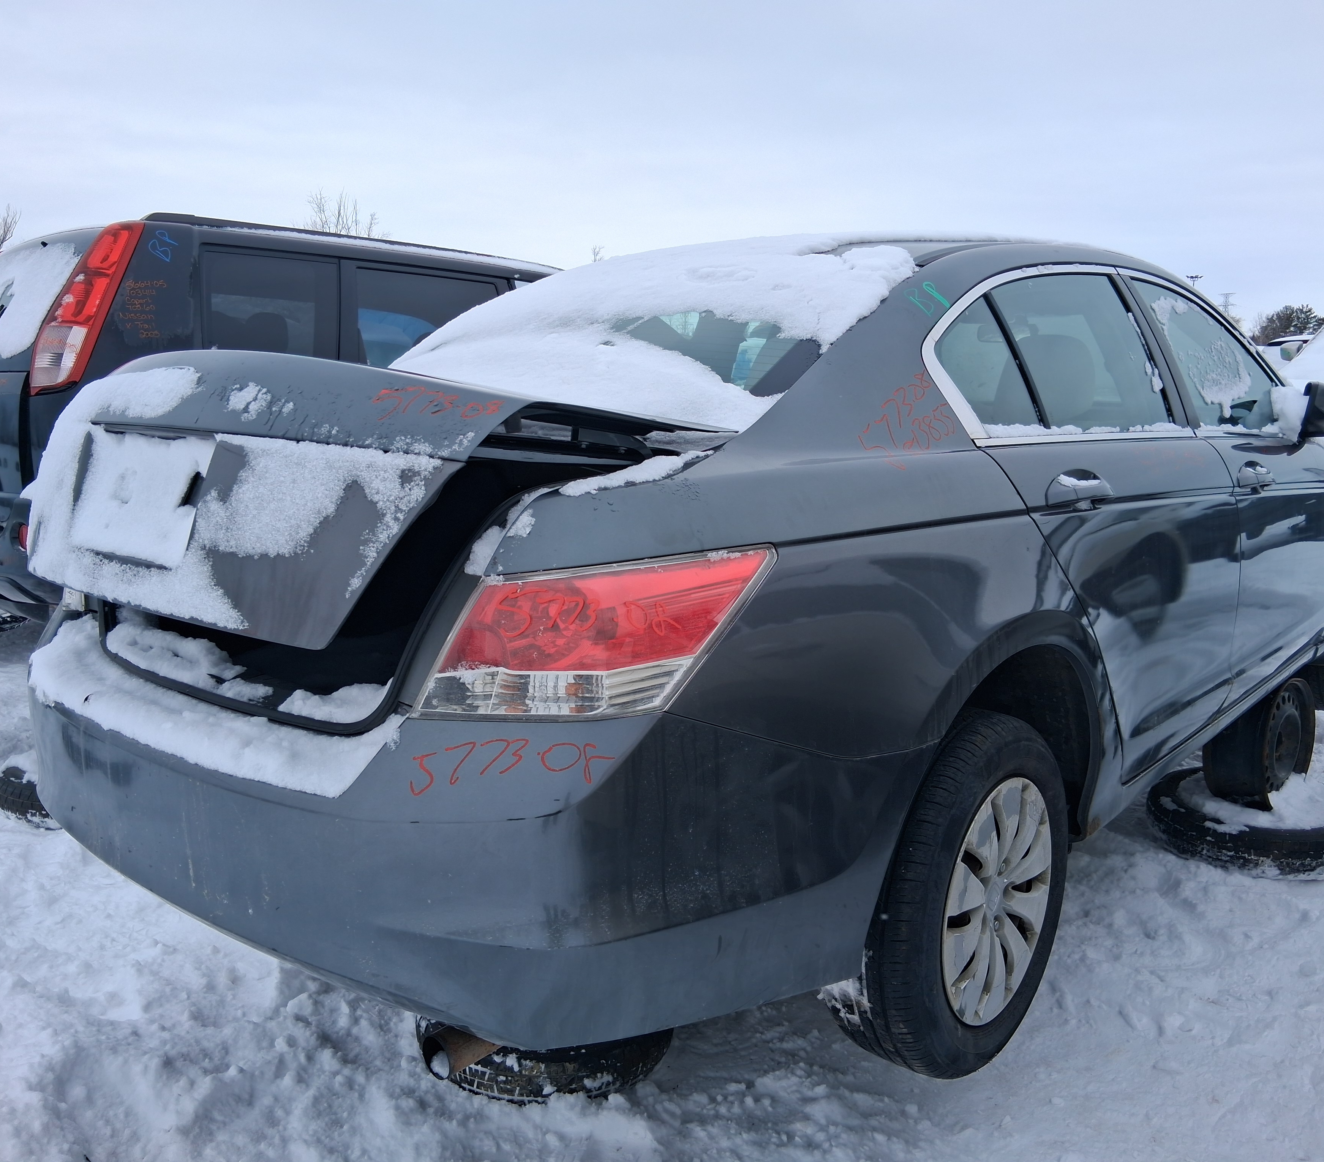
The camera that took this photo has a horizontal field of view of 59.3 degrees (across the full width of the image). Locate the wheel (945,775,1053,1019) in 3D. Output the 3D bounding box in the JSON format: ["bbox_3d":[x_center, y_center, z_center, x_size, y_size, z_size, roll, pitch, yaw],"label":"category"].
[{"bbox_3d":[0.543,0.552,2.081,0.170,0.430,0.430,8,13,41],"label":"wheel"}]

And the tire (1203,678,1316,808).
[{"bbox_3d":[1.792,0.475,3.491,0.185,0.410,0.410,8,13,41],"label":"tire"}]

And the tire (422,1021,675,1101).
[{"bbox_3d":[-0.265,0.975,2.730,0.610,0.200,0.610,-1,10,0],"label":"tire"}]

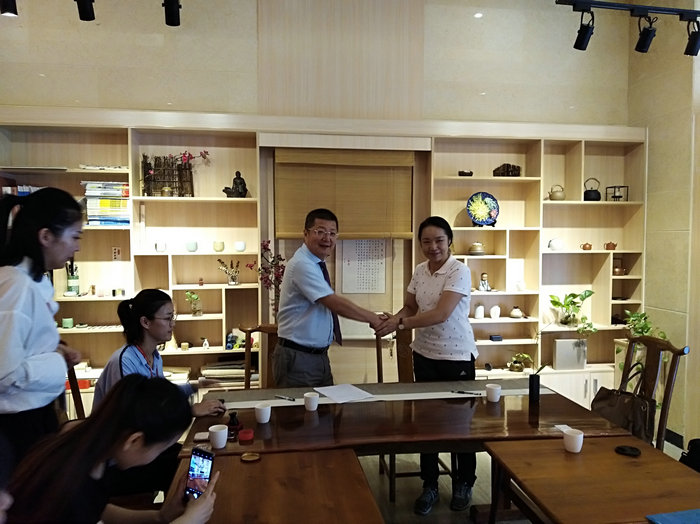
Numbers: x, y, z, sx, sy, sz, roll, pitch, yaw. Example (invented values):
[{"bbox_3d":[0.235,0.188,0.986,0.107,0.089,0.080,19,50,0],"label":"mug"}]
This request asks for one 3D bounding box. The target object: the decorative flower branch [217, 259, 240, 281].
[{"bbox_3d":[-0.881,0.058,3.822,0.152,0.151,0.100,0,3,-9],"label":"decorative flower branch"}]

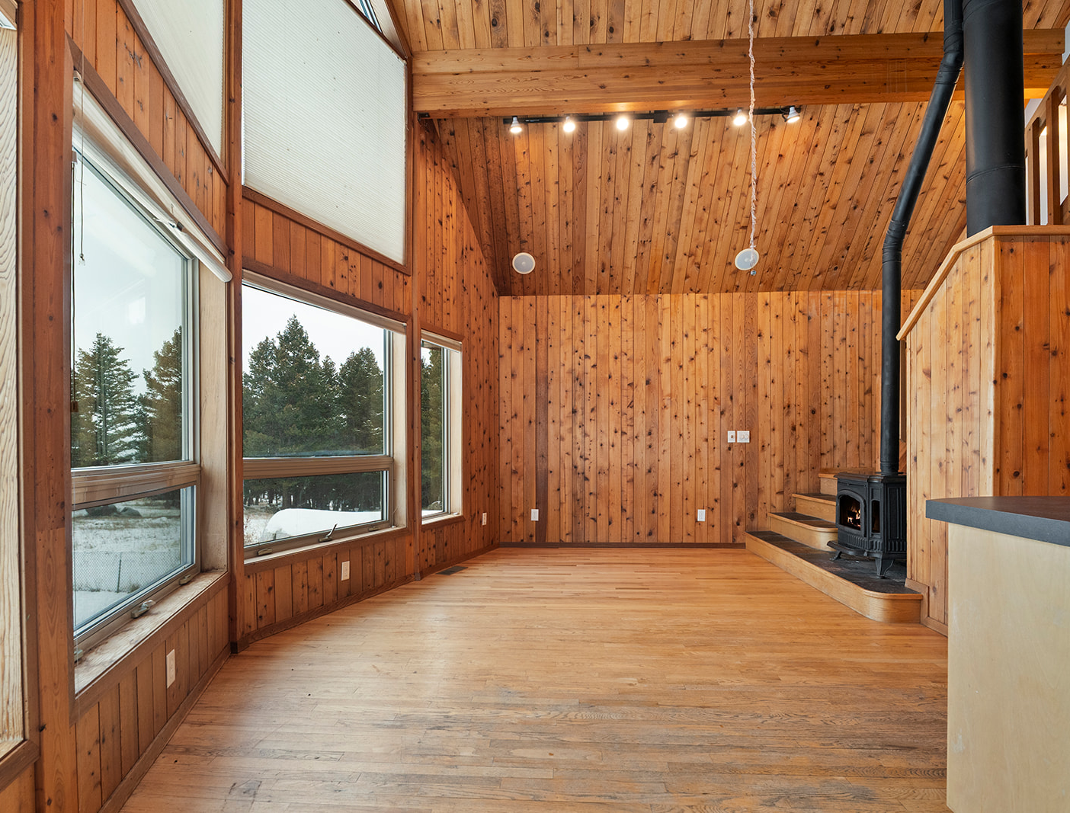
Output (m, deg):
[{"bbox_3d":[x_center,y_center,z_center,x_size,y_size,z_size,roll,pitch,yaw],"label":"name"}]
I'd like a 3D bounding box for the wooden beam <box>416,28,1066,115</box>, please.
[{"bbox_3d":[1.395,-2.382,3.910,4.580,0.445,0.115,0,-2,3],"label":"wooden beam"}]

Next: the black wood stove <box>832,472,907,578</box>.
[{"bbox_3d":[2.380,0.800,3.770,0.470,0.650,0.560,0,-2,2],"label":"black wood stove"}]

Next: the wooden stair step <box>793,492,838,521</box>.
[{"bbox_3d":[2.680,0.916,4.820,0.320,0.190,0.930,0,-2,2],"label":"wooden stair step"}]

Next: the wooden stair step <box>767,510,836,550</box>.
[{"bbox_3d":[2.440,1.097,4.790,0.330,0.185,0.970,0,-2,2],"label":"wooden stair step"}]

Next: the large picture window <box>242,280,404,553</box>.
[{"bbox_3d":[-1.275,0.104,3.385,0.120,1.430,1.400,-1,-2,22],"label":"large picture window"}]

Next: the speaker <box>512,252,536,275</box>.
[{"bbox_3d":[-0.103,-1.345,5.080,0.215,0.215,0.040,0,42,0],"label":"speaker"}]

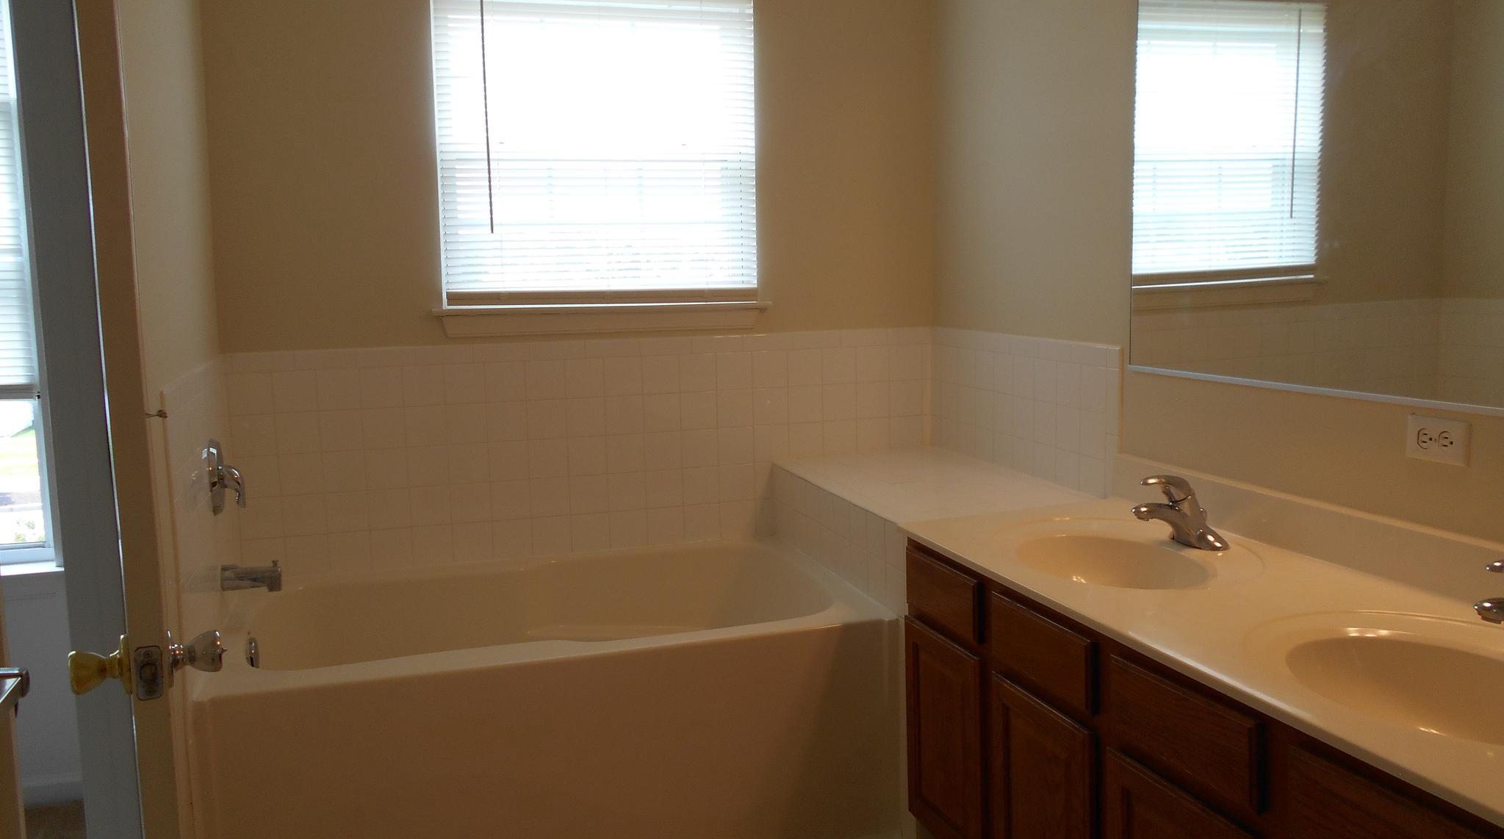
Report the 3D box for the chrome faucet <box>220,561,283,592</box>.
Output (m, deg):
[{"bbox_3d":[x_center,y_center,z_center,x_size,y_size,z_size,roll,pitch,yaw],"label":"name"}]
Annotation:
[{"bbox_3d":[-1.169,0.369,2.648,0.132,0.063,0.056,-4,8,-16],"label":"chrome faucet"}]

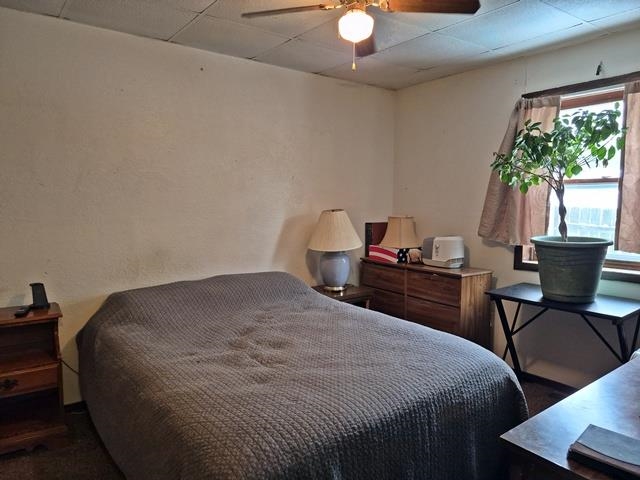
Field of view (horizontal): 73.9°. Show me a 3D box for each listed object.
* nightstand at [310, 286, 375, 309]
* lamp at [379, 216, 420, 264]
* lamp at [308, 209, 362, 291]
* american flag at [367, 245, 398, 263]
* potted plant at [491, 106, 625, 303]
[{"bbox_3d":[0.124,0.706,3.561,0.480,0.595,0.390,-5,8,-37],"label":"nightstand"},{"bbox_3d":[0.728,-0.004,3.815,0.380,0.410,0.380,-5,8,-37],"label":"lamp"},{"bbox_3d":[0.125,0.082,3.492,0.435,0.665,0.435,0,6,0],"label":"lamp"},{"bbox_3d":[0.612,0.133,3.818,0.130,0.135,0.310,-5,8,-41],"label":"american flag"},{"bbox_3d":[1.495,-0.224,2.690,0.620,1.175,0.740,-5,8,-37],"label":"potted plant"}]

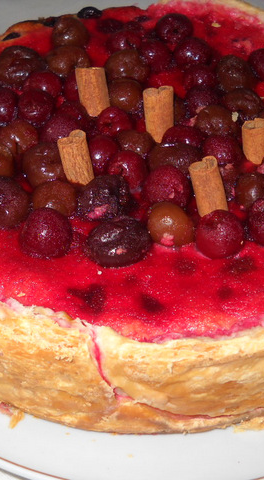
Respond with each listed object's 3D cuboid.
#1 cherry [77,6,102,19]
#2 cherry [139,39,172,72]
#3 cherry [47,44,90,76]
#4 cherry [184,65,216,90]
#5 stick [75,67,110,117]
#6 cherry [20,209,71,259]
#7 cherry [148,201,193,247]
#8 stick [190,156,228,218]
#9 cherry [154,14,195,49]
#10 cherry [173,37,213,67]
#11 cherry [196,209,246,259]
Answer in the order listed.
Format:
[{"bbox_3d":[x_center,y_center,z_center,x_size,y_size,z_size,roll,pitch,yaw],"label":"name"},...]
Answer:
[{"bbox_3d":[-0.024,-0.128,0.394,0.015,0.009,0.014,2,47,0],"label":"cherry"},{"bbox_3d":[0.012,-0.099,0.378,0.019,0.018,0.018,0,47,0],"label":"cherry"},{"bbox_3d":[-0.032,-0.088,0.351,0.022,0.018,0.021,0,49,0],"label":"cherry"},{"bbox_3d":[0.033,-0.079,0.346,0.018,0.017,0.018,2,47,0],"label":"cherry"},{"bbox_3d":[-0.017,-0.067,0.332,0.014,0.028,0.011,-10,23,-1],"label":"stick"},{"bbox_3d":[-0.034,-0.003,0.277,0.021,0.019,0.020,0,49,0],"label":"cherry"},{"bbox_3d":[0.015,-0.006,0.281,0.018,0.017,0.018,0,49,0],"label":"cherry"},{"bbox_3d":[0.033,-0.020,0.295,0.012,0.028,0.009,-12,28,7],"label":"stick"},{"bbox_3d":[0.023,-0.111,0.373,0.020,0.019,0.020,0,48,0],"label":"cherry"},{"bbox_3d":[0.032,-0.098,0.367,0.019,0.018,0.019,0,48,0],"label":"cherry"},{"bbox_3d":[0.034,-0.002,0.274,0.020,0.019,0.020,2,47,0],"label":"cherry"}]

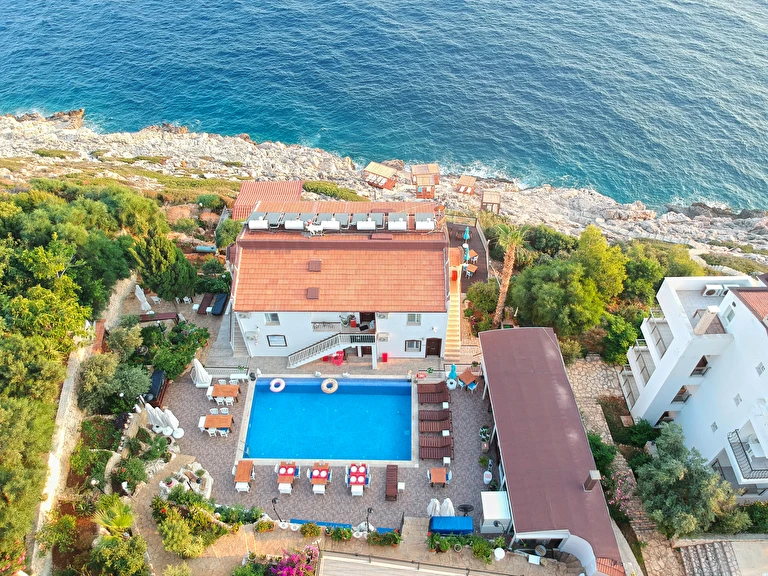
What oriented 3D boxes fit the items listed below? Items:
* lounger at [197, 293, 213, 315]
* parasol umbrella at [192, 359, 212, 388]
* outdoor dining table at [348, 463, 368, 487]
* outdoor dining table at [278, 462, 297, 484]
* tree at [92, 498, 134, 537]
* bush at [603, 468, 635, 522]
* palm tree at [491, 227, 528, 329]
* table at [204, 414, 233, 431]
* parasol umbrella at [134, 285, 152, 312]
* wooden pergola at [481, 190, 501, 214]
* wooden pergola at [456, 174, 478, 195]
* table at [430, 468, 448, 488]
[{"bbox_3d":[-12.949,1.254,40.287,0.670,0.380,1.920,1,47,3],"label":"lounger"},{"bbox_3d":[-11.557,5.400,35.088,0.900,2.750,0.900,0,47,2],"label":"parasol umbrella"},{"bbox_3d":[-1.469,11.087,32.413,0.870,0.750,1.250,0,47,2],"label":"outdoor dining table"},{"bbox_3d":[-5.433,10.645,31.454,0.860,0.750,1.240,-1,47,1],"label":"outdoor dining table"},{"bbox_3d":[-14.915,12.812,30.699,1.850,1.550,1.850,0,47,2],"label":"tree"},{"bbox_3d":[13.088,11.581,30.960,1.900,2.100,2.200,0,47,2],"label":"bush"},{"bbox_3d":[8.467,-0.585,38.415,2.800,9.200,2.800,0,47,2],"label":"palm tree"},{"bbox_3d":[-9.950,8.315,33.718,1.570,0.750,0.880,0,47,1],"label":"table"},{"bbox_3d":[-17.039,0.806,39.466,0.650,2.750,0.650,0,47,2],"label":"parasol umbrella"},{"bbox_3d":[12.672,-10.018,66.000,2.300,2.250,2.200,4,47,5],"label":"wooden pergola"},{"bbox_3d":[11.594,-14.405,77.955,2.200,2.000,2.200,12,48,13],"label":"wooden pergola"},{"bbox_3d":[3.193,11.079,32.270,0.860,0.750,0.860,0,47,2],"label":"table"}]

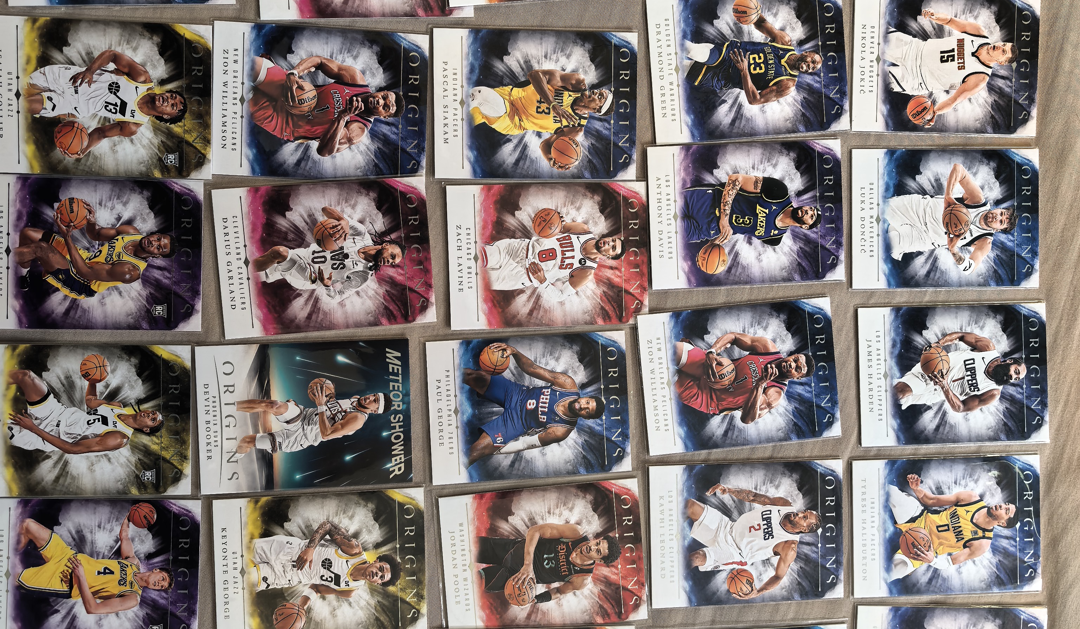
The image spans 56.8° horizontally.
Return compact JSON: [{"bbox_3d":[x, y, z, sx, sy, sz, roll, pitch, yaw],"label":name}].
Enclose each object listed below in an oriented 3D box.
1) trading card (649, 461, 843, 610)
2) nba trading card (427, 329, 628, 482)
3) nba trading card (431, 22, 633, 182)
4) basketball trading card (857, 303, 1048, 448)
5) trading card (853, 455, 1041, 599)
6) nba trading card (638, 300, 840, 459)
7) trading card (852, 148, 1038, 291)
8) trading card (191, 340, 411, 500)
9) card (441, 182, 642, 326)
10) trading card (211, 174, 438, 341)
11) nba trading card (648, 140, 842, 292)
[{"bbox_3d":[0.094,0.099,0.451,0.089,0.001,0.064,-1,92,-6],"label":"trading card"},{"bbox_3d":[-0.005,0.041,0.444,0.089,0.001,0.064,-3,93,-6],"label":"nba trading card"},{"bbox_3d":[-0.002,-0.091,0.434,0.089,0.001,0.064,-1,96,-7],"label":"nba trading card"},{"bbox_3d":[0.189,0.028,0.455,0.089,0.001,0.064,-1,90,-5],"label":"basketball trading card"},{"bbox_3d":[0.188,0.098,0.460,0.089,0.001,0.064,-1,91,-4],"label":"trading card"},{"bbox_3d":[0.090,0.028,0.449,0.089,0.001,0.064,-5,93,-7],"label":"nba trading card"},{"bbox_3d":[0.186,-0.044,0.458,0.089,0.001,0.064,-1,92,-5],"label":"trading card"},{"bbox_3d":[-0.101,0.043,0.428,0.089,0.001,0.064,-2,93,-7],"label":"trading card"},{"bbox_3d":[0.004,-0.026,0.441,0.089,0.001,0.064,-2,93,-7],"label":"card"},{"bbox_3d":[-0.091,-0.025,0.427,0.089,0.001,0.064,-5,93,-7],"label":"trading card"},{"bbox_3d":[0.093,-0.045,0.447,0.089,0.001,0.064,-3,93,-7],"label":"nba trading card"}]

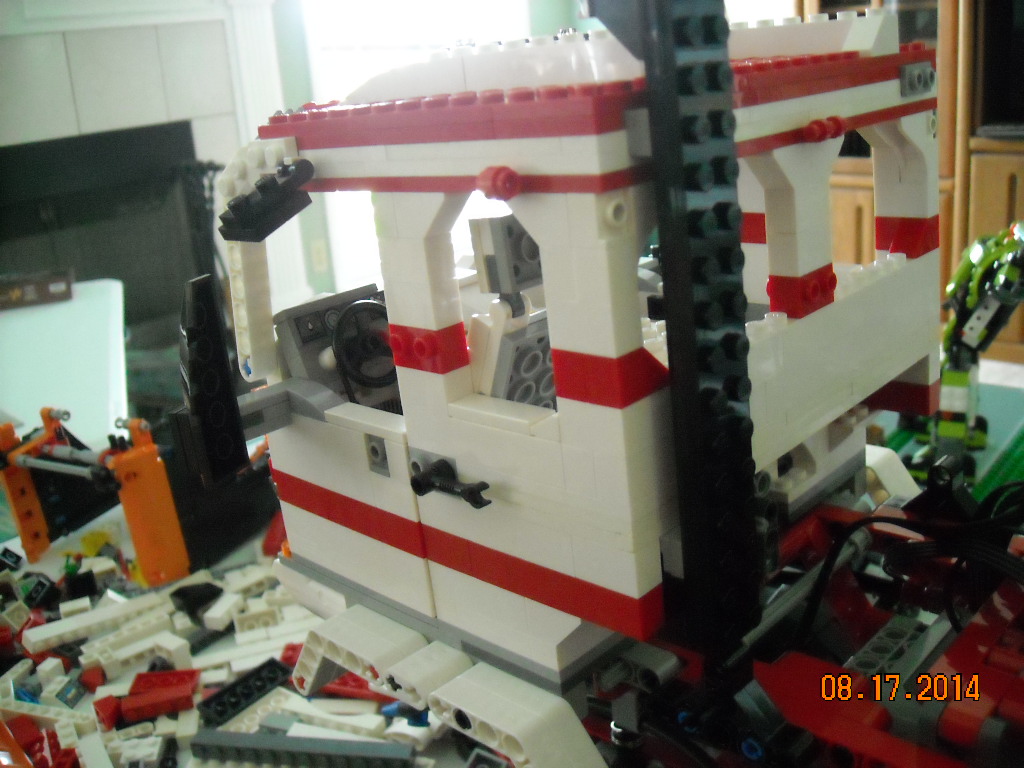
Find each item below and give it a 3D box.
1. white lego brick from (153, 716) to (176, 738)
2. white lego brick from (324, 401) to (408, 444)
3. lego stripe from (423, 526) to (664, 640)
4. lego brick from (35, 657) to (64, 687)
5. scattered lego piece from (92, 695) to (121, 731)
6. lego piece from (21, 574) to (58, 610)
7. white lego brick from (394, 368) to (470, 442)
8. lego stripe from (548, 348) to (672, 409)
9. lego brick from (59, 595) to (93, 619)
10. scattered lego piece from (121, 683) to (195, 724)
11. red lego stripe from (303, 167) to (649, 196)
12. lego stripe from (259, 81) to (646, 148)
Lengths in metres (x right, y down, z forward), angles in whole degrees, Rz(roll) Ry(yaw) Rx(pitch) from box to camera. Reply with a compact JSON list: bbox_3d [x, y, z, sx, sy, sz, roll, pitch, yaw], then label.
[{"bbox_3d":[-0.154,0.152,0.460,0.009,0.007,0.009,-6,17,2],"label":"white lego brick"},{"bbox_3d":[-0.033,0.009,0.250,0.008,0.003,0.032,-22,22,-39],"label":"white lego brick"},{"bbox_3d":[0.005,0.040,0.223,0.064,0.010,0.008,11,25,44],"label":"lego stripe"},{"bbox_3d":[-0.249,0.155,0.557,0.009,0.010,0.011,1,15,20],"label":"lego brick"},{"bbox_3d":[-0.195,0.158,0.499,0.010,0.012,0.013,-11,16,-25],"label":"scattered lego piece"},{"bbox_3d":[-0.276,0.122,0.605,0.013,0.011,0.017,-8,17,-3],"label":"lego piece"},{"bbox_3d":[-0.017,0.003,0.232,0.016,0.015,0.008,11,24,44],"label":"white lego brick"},{"bbox_3d":[0.019,-0.003,0.194,0.016,0.010,0.016,11,25,44],"label":"lego stripe"},{"bbox_3d":[-0.266,0.138,0.633,0.016,0.008,0.010,-13,31,-18],"label":"lego brick"},{"bbox_3d":[-0.170,0.155,0.498,0.032,0.009,0.008,-9,15,-17],"label":"scattered lego piece"},{"bbox_3d":[-0.014,-0.041,0.211,0.095,0.003,0.010,11,24,44],"label":"red lego stripe"},{"bbox_3d":[-0.017,-0.054,0.210,0.102,0.008,0.016,11,25,44],"label":"lego stripe"}]

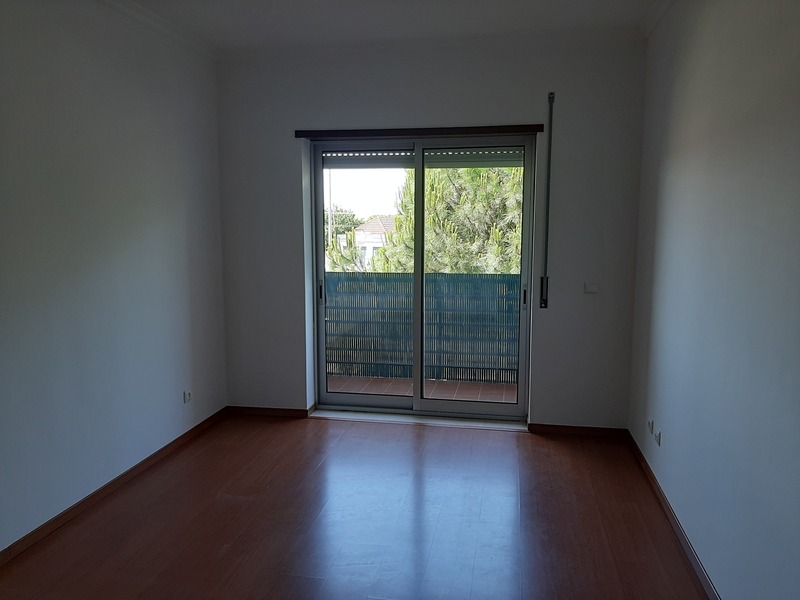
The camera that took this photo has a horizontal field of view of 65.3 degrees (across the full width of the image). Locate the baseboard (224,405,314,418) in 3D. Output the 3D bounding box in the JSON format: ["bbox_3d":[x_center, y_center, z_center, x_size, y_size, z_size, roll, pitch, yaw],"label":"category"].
[{"bbox_3d":[-1.010,0.855,4.735,0.642,0.063,0.025,1,7,10],"label":"baseboard"}]

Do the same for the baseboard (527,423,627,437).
[{"bbox_3d":[1.232,0.904,4.322,0.670,0.063,0.025,1,7,10],"label":"baseboard"}]

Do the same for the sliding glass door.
[{"bbox_3d":[0.146,-0.143,4.612,1.618,2.039,0.085,1,7,10],"label":"sliding glass door"}]

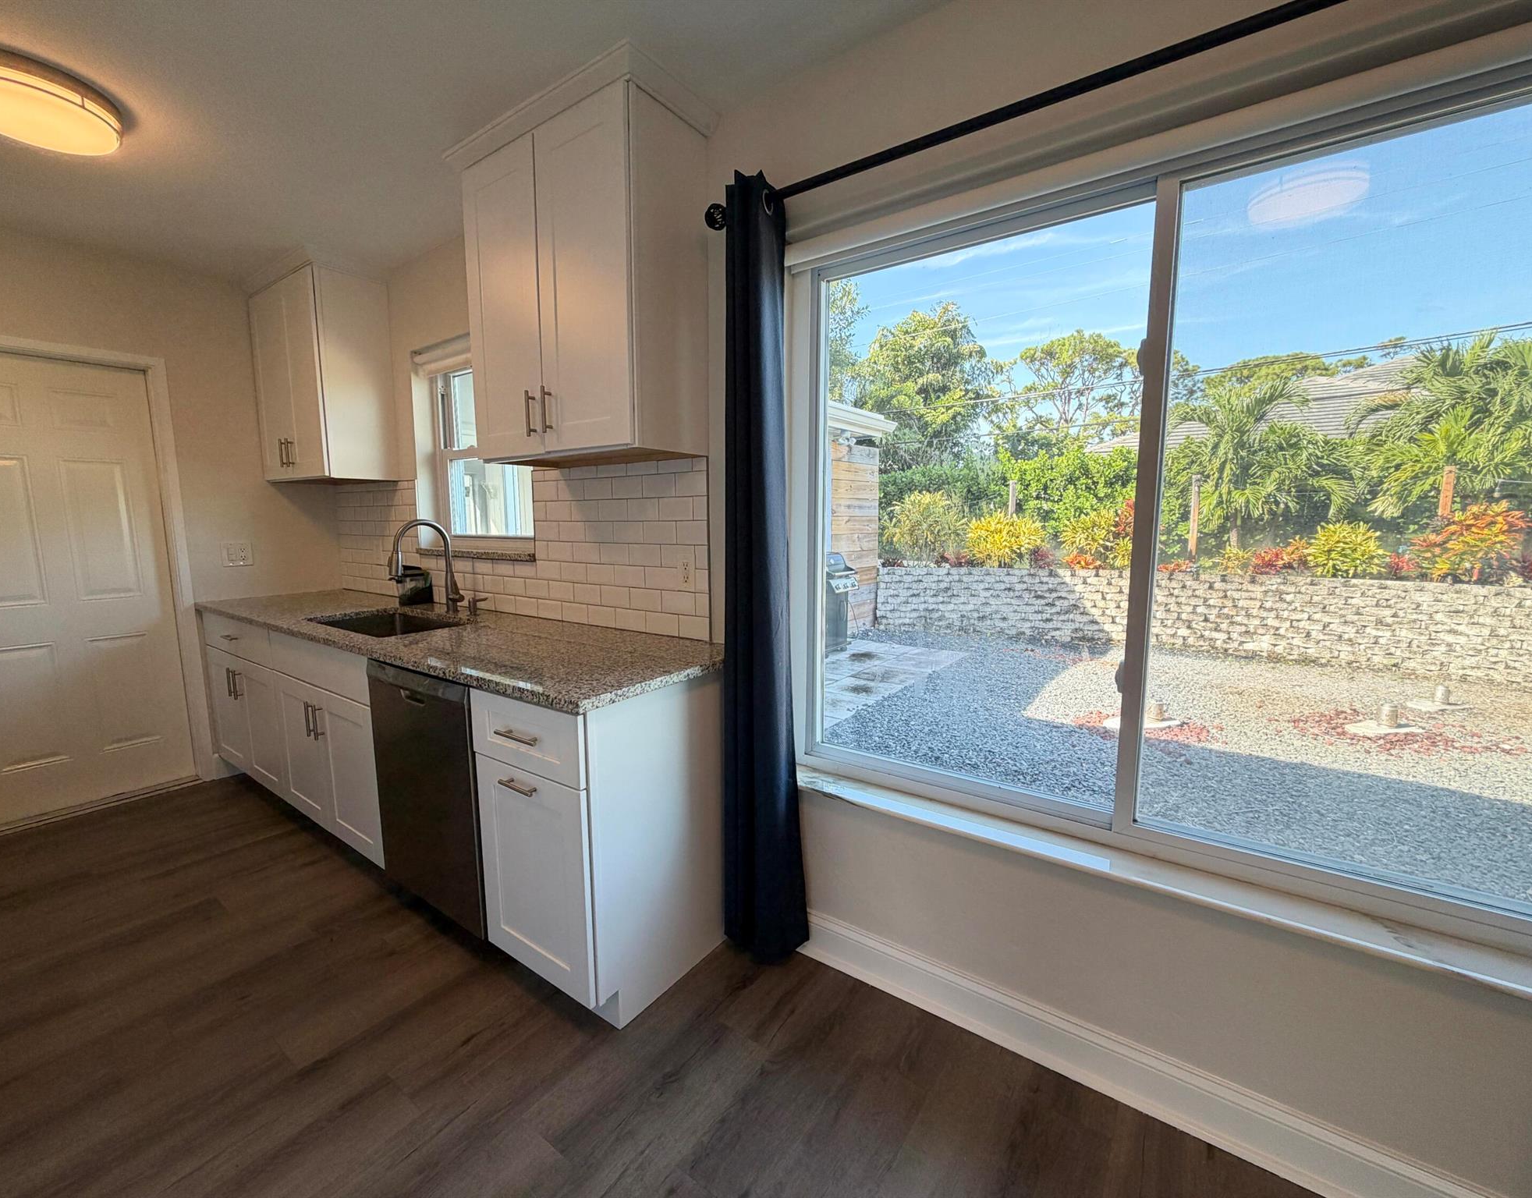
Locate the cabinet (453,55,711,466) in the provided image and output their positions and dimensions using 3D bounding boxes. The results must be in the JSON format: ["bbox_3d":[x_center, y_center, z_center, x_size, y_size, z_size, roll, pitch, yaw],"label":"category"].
[{"bbox_3d":[-0.578,-0.917,2.028,0.787,0.936,0.337,5,9,36],"label":"cabinet"}]

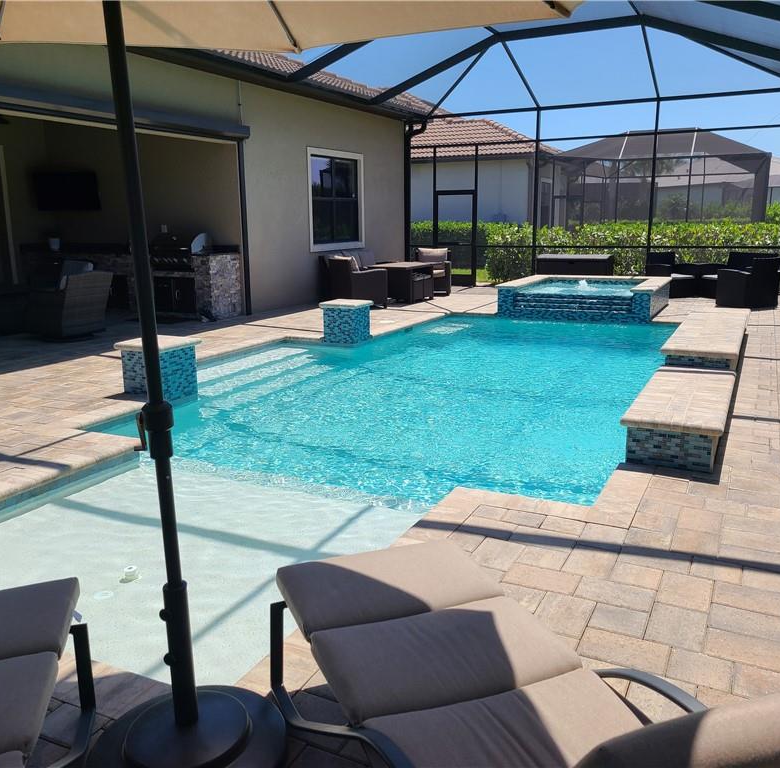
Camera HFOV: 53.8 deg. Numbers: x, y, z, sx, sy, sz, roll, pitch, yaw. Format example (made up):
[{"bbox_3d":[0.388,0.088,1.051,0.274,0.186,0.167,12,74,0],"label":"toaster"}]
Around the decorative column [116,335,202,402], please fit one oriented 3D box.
[{"bbox_3d":[-2.139,-0.124,7.141,0.530,0.540,0.530,5,14,25],"label":"decorative column"}]

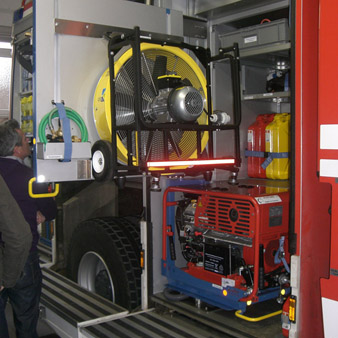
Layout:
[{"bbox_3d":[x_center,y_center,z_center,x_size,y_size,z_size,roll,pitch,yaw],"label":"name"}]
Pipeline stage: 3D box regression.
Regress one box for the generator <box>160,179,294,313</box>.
[{"bbox_3d":[0.384,0.407,2.970,0.450,0.600,0.830,-2,4,-36],"label":"generator"}]

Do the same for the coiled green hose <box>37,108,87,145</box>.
[{"bbox_3d":[-0.570,-0.198,2.701,0.290,0.275,0.080,-2,4,-36],"label":"coiled green hose"}]

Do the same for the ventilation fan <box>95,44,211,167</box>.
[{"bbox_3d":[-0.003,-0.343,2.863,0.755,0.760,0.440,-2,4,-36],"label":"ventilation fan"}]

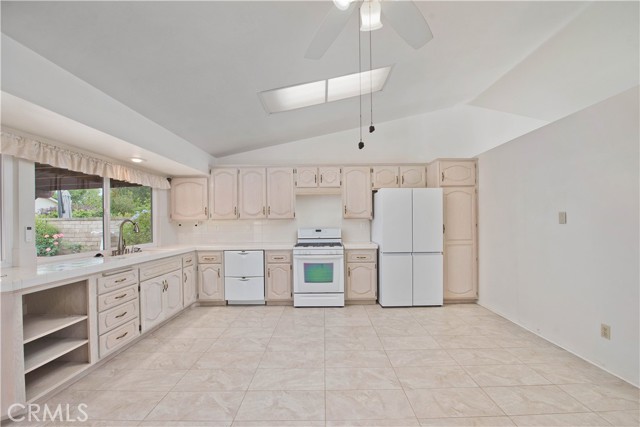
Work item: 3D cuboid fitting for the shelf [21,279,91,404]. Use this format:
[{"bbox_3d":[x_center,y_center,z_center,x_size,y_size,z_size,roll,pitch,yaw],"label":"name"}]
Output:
[{"bbox_3d":[-2.221,0.900,1.849,0.600,0.765,0.520,-1,-2,1],"label":"shelf"}]

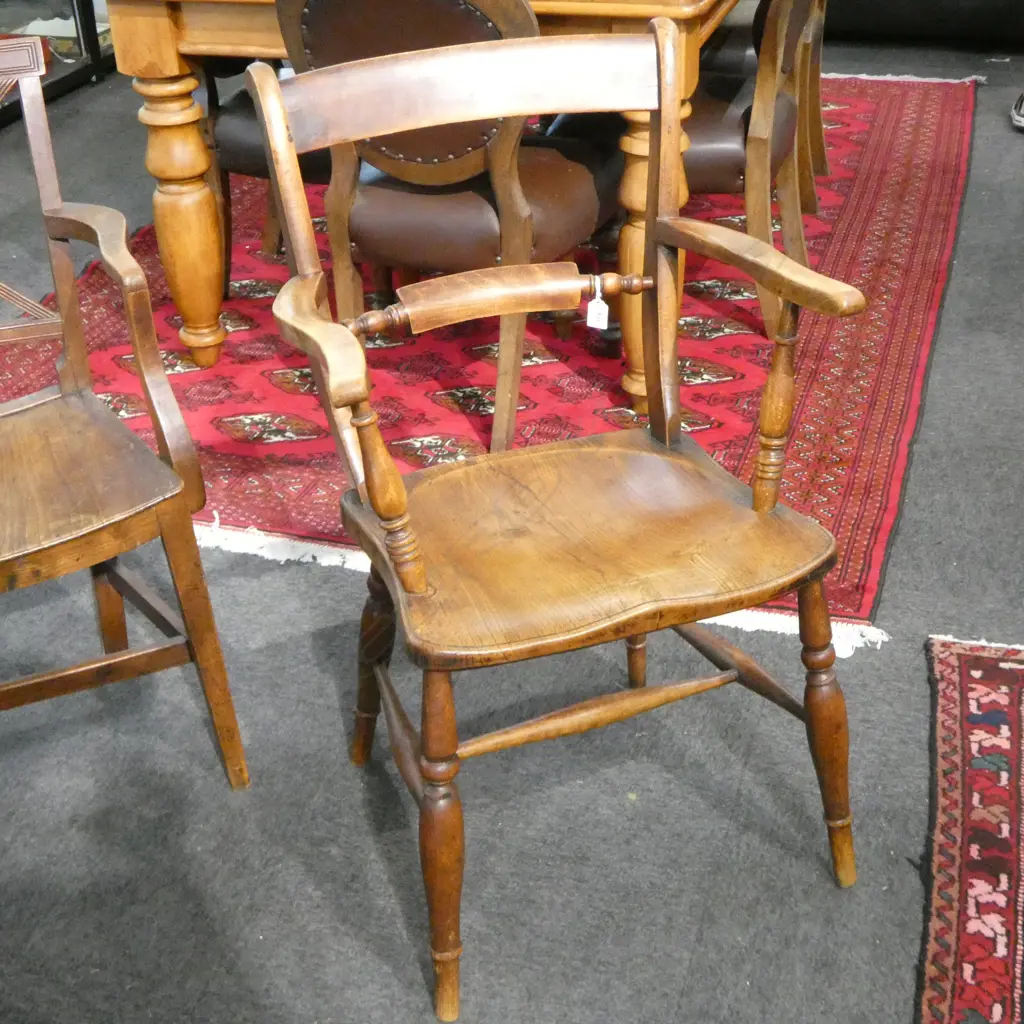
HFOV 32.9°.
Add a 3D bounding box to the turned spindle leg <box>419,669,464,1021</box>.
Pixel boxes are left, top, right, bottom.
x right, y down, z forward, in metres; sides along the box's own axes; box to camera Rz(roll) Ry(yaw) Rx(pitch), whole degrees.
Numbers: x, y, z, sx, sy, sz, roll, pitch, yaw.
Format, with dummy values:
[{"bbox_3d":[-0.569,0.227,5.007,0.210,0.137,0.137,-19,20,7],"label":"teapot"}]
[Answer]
[{"bbox_3d":[-0.070,0.347,1.759,0.046,0.412,0.046,0,22,0],"label":"turned spindle leg"}]

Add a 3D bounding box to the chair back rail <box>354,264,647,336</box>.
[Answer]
[{"bbox_3d":[-0.015,-0.229,1.893,0.375,0.052,0.045,-13,16,-21],"label":"chair back rail"}]

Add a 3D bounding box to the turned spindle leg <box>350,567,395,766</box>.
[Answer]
[{"bbox_3d":[-0.160,0.158,2.045,0.046,0.404,0.046,-8,41,-23],"label":"turned spindle leg"}]

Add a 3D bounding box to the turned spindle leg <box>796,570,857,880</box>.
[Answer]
[{"bbox_3d":[0.348,0.248,1.903,0.046,0.408,0.046,-19,26,-16],"label":"turned spindle leg"}]

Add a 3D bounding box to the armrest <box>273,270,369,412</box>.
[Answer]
[{"bbox_3d":[-0.182,-0.167,1.665,0.080,0.044,0.255,-9,35,-12],"label":"armrest"}]

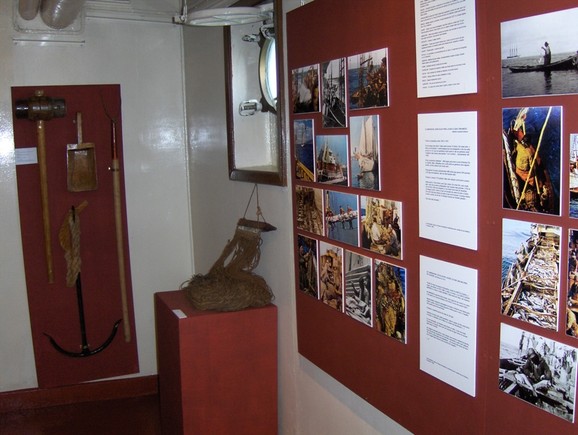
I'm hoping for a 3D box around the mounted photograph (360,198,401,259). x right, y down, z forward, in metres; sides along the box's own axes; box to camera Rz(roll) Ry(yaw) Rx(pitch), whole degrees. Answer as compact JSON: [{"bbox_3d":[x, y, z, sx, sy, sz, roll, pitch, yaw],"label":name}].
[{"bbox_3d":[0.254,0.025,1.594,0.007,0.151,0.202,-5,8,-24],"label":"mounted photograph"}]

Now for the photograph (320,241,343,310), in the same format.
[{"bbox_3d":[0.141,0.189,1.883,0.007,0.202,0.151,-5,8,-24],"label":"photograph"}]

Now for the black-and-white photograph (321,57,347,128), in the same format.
[{"bbox_3d":[0.139,-0.381,1.816,0.008,0.205,0.151,-5,9,-23],"label":"black-and-white photograph"}]

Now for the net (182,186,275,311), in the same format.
[{"bbox_3d":[-0.245,0.125,2.191,0.330,0.400,0.260,-5,9,-23],"label":"net"}]

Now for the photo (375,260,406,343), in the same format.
[{"bbox_3d":[0.280,0.231,1.622,0.008,0.205,0.151,-5,9,-23],"label":"photo"}]

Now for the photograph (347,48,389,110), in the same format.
[{"bbox_3d":[0.218,-0.381,1.634,0.008,0.151,0.205,-5,9,-23],"label":"photograph"}]

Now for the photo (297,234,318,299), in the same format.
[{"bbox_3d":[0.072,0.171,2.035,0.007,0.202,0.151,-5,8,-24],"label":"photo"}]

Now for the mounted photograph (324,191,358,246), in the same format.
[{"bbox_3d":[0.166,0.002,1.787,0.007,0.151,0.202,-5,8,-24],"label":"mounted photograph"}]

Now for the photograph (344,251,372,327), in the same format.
[{"bbox_3d":[0.211,0.212,1.776,0.008,0.205,0.151,-5,9,-23],"label":"photograph"}]

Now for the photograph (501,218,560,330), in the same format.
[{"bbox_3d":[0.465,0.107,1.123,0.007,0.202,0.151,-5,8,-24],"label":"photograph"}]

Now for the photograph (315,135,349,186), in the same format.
[{"bbox_3d":[0.138,-0.181,1.861,0.008,0.151,0.205,-5,9,-23],"label":"photograph"}]

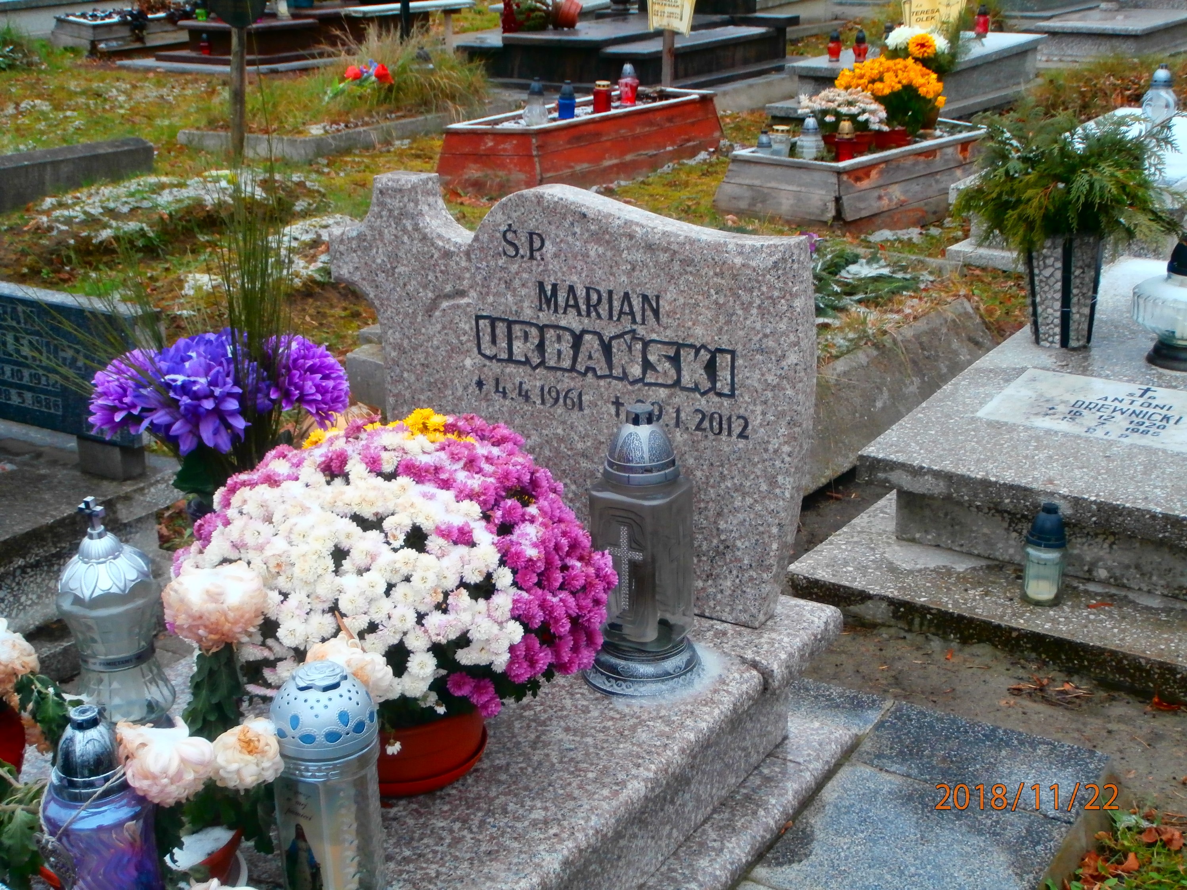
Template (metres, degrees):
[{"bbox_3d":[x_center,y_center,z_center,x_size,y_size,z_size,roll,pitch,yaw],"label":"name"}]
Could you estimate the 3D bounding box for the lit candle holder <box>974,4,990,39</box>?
[{"bbox_3d":[2.303,-2.511,9.539,0.082,0.188,0.082,3,21,13],"label":"lit candle holder"}]

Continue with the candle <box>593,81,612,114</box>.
[{"bbox_3d":[0.048,-1.819,8.403,0.086,0.185,0.086,14,25,37],"label":"candle"}]

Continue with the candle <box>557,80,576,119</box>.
[{"bbox_3d":[-0.127,-1.621,7.592,0.082,0.178,0.082,-2,20,-1],"label":"candle"}]

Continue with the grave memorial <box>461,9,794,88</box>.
[{"bbox_3d":[0.370,-2.813,11.317,1.480,0.360,2.000,13,25,35],"label":"grave memorial"}]

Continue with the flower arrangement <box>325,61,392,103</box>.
[{"bbox_3d":[-1.346,-2.077,9.173,0.420,0.230,0.240,-4,20,-7],"label":"flower arrangement"}]

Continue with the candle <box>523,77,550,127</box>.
[{"bbox_3d":[-0.268,-1.589,7.461,0.119,0.214,0.119,-2,20,-2],"label":"candle"}]

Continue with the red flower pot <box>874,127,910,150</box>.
[{"bbox_3d":[1.275,-1.323,6.882,0.160,0.100,0.160,2,20,10],"label":"red flower pot"}]

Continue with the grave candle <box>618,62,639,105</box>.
[{"bbox_3d":[0.176,-1.794,8.013,0.101,0.202,0.101,-1,20,1],"label":"grave candle"}]

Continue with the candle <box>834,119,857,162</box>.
[{"bbox_3d":[1.103,-1.336,7.042,0.084,0.205,0.084,-2,20,1],"label":"candle"}]

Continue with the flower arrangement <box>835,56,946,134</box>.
[{"bbox_3d":[1.386,-1.603,7.432,0.480,0.400,0.460,-2,20,1],"label":"flower arrangement"}]

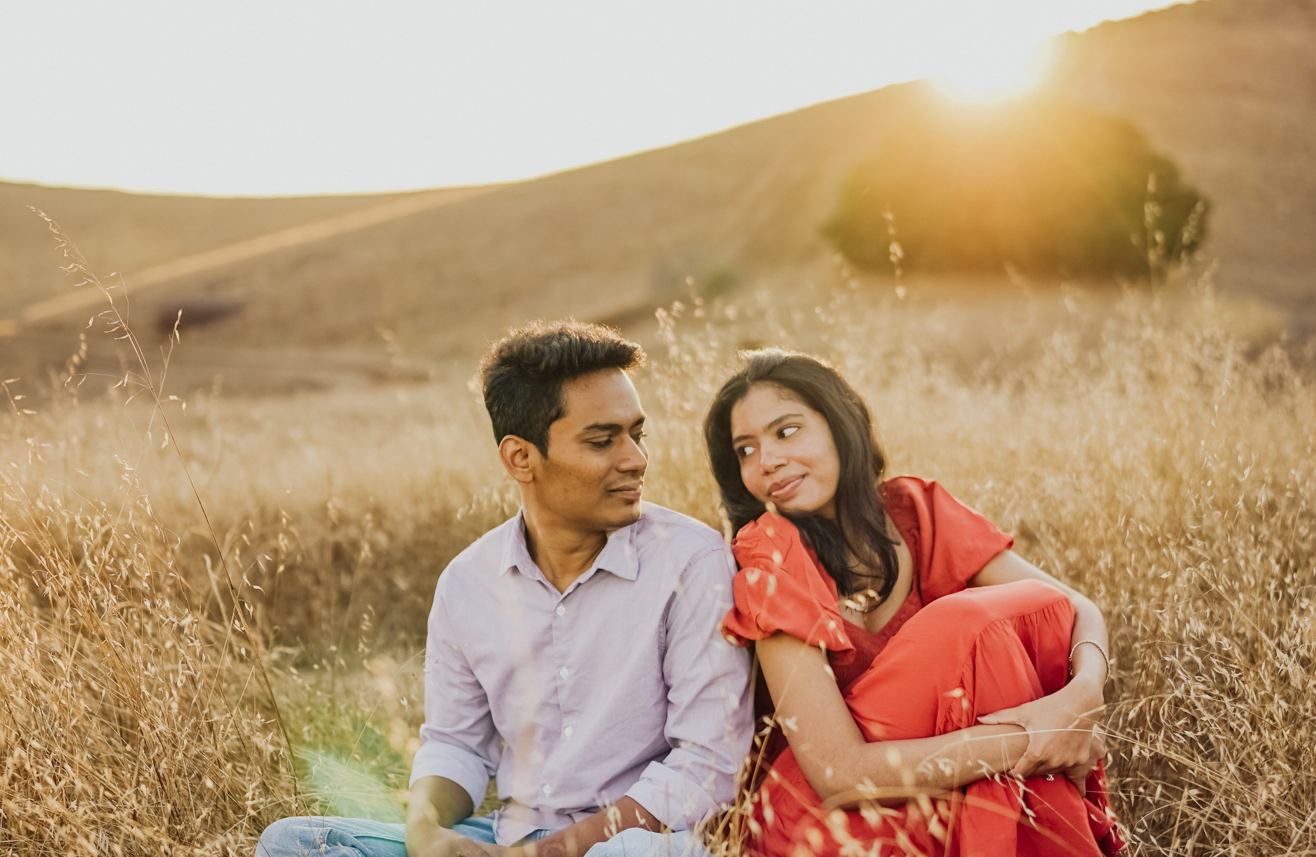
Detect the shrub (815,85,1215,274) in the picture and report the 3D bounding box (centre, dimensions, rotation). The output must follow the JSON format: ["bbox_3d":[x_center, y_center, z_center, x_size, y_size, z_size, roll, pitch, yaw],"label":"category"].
[{"bbox_3d":[6.181,-4.204,33.000,6.400,3.100,5.200,0,3,6],"label":"shrub"}]

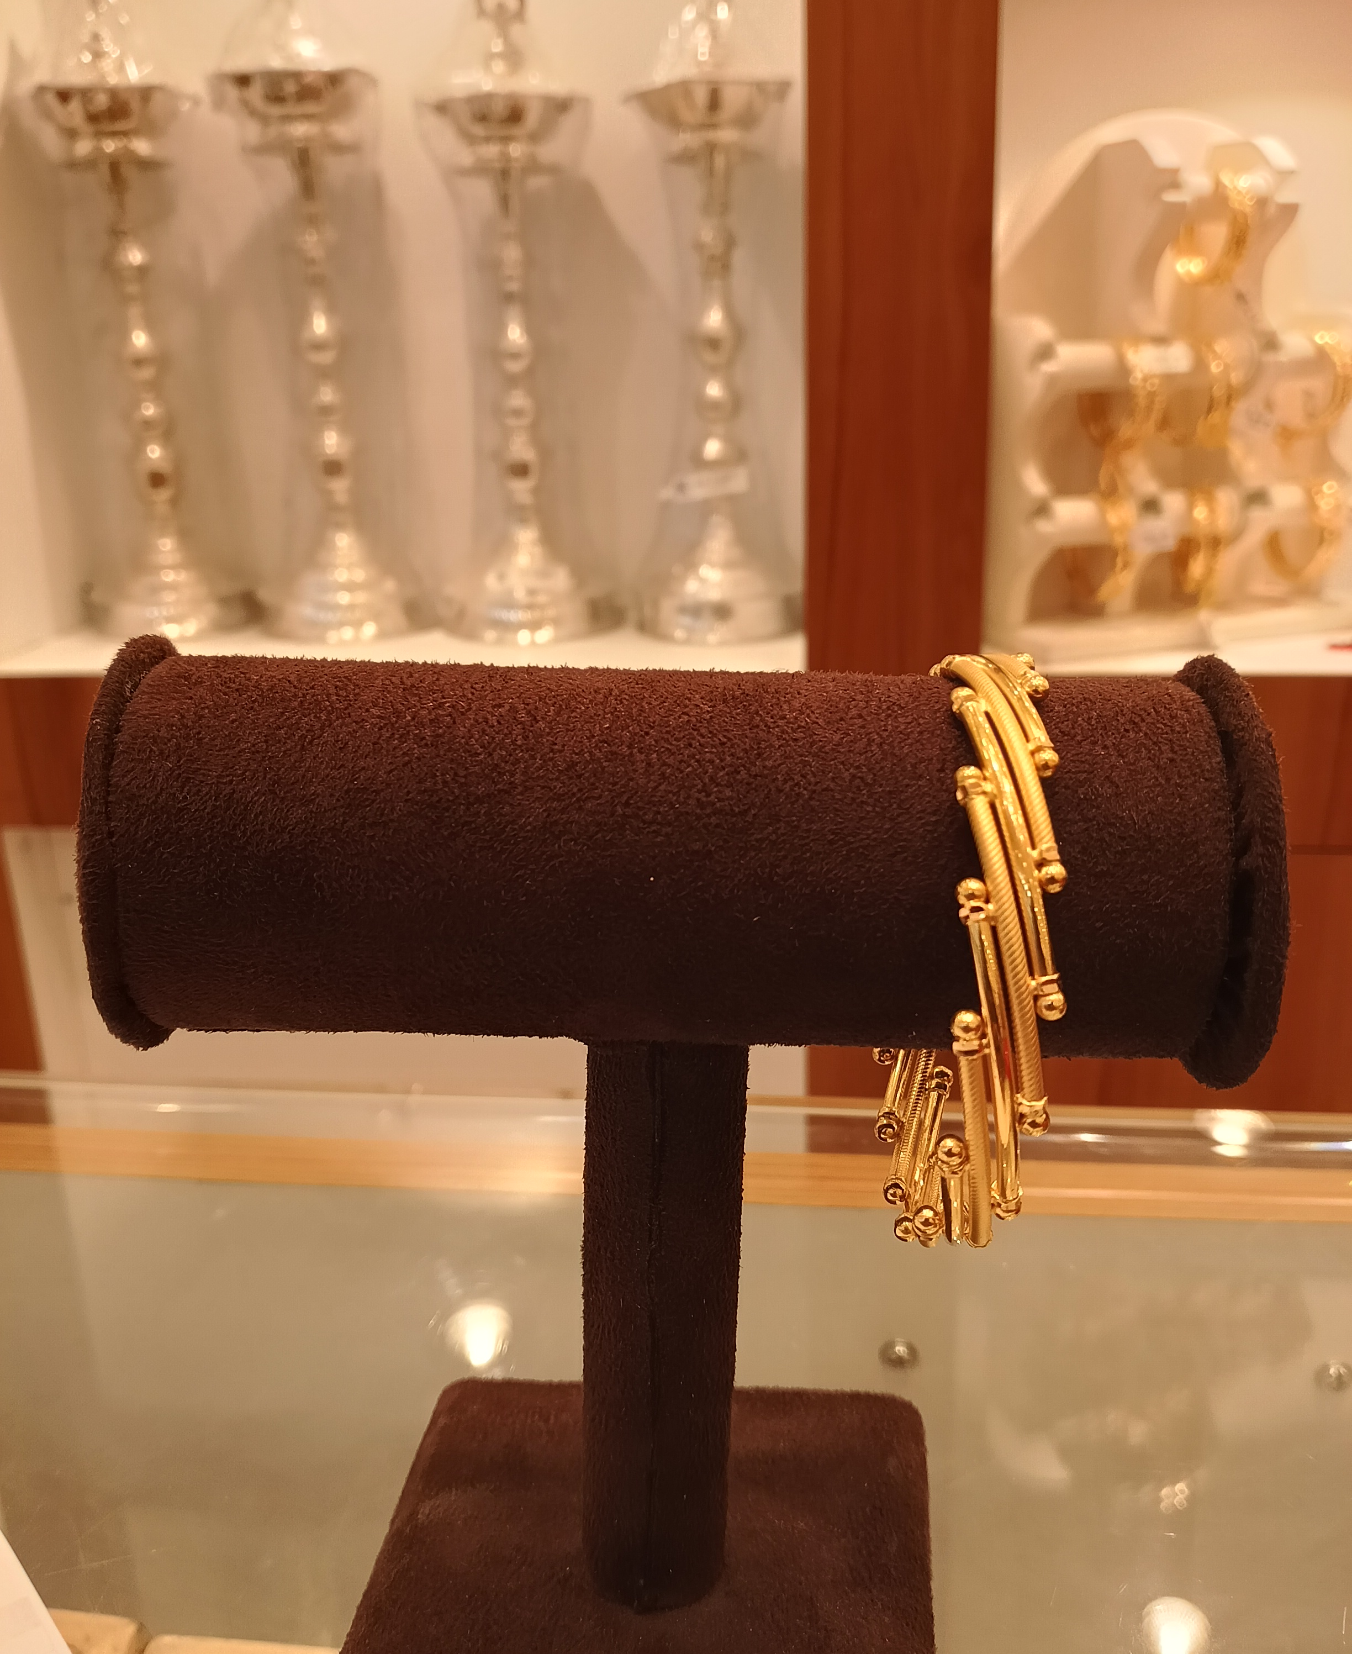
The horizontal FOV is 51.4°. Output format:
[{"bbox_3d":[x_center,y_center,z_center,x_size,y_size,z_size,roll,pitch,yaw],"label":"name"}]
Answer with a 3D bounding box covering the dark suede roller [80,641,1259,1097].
[{"bbox_3d":[0.001,0.004,0.178,0.132,0.052,0.052,1,16,2],"label":"dark suede roller"}]

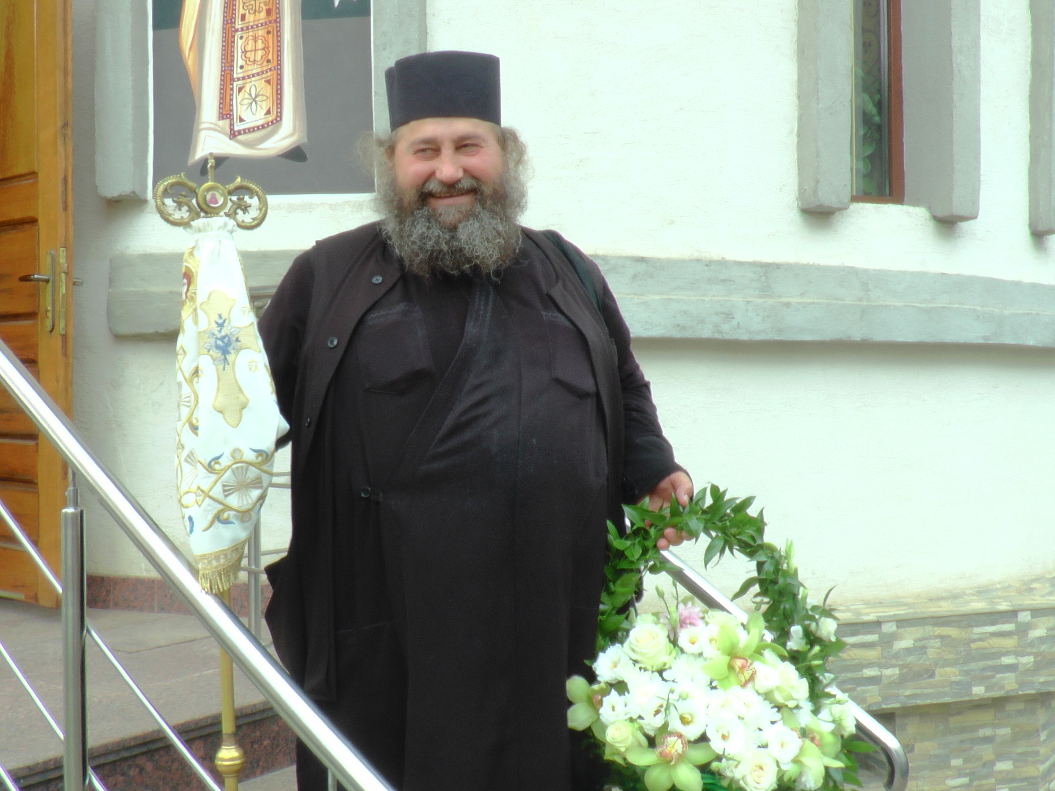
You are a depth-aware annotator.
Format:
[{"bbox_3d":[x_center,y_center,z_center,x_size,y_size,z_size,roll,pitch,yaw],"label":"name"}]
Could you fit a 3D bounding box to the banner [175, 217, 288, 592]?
[{"bbox_3d":[-0.472,0.014,1.800,0.175,0.600,0.130,-2,0,-9],"label":"banner"}]

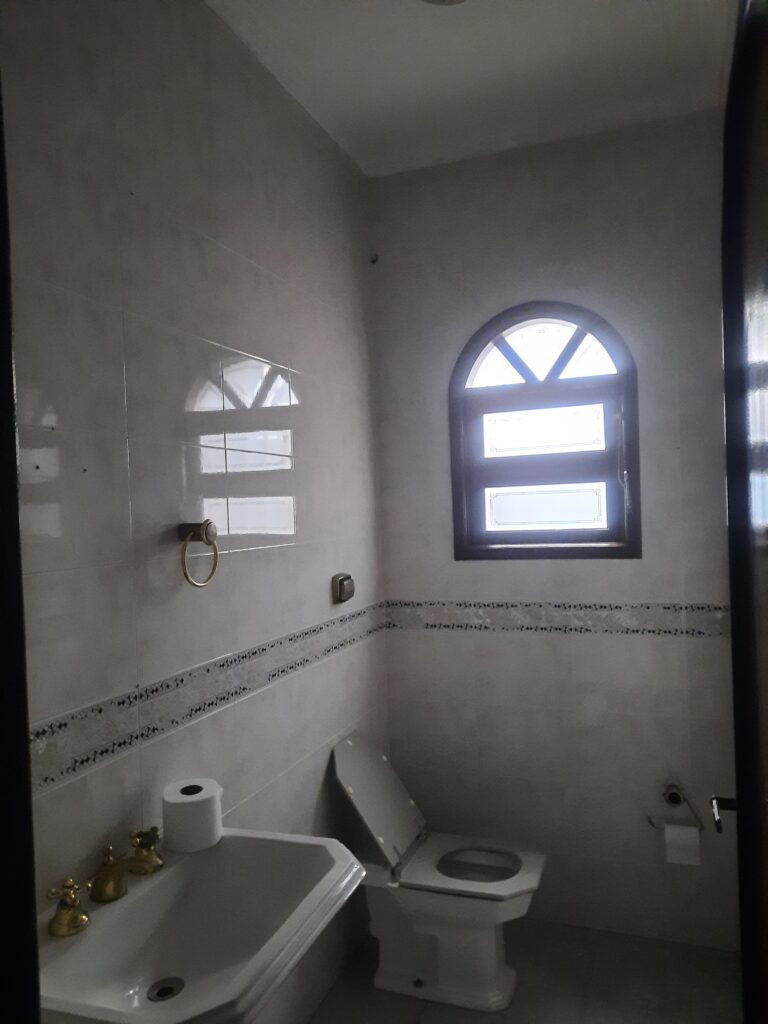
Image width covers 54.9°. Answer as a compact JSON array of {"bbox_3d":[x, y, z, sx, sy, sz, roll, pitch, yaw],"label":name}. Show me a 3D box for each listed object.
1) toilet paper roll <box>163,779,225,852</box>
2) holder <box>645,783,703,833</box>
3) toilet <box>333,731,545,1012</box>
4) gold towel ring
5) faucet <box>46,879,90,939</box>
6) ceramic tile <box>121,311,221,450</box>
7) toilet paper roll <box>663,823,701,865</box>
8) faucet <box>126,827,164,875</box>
[{"bbox_3d":[-0.392,0.618,1.508,0.113,0.099,0.113,-2,0,0],"label":"toilet paper roll"},{"bbox_3d":[0.945,0.965,2.403,0.168,0.141,0.080,-2,0,21],"label":"holder"},{"bbox_3d":[0.174,1.091,2.301,0.617,0.722,0.350,-2,0,21],"label":"toilet"},{"bbox_3d":[-0.406,0.094,1.632,0.075,0.149,0.126,-2,0,21],"label":"gold towel ring"},{"bbox_3d":[-0.517,0.636,1.207,0.068,0.077,0.068,-2,0,21],"label":"faucet"},{"bbox_3d":[-0.460,-0.277,1.643,0.010,0.252,0.348,-2,0,21],"label":"ceramic tile"},{"bbox_3d":[0.965,1.069,2.395,0.106,0.111,0.080,-2,0,21],"label":"toilet paper roll"},{"bbox_3d":[-0.455,0.635,1.414,0.068,0.075,0.068,-2,0,21],"label":"faucet"}]

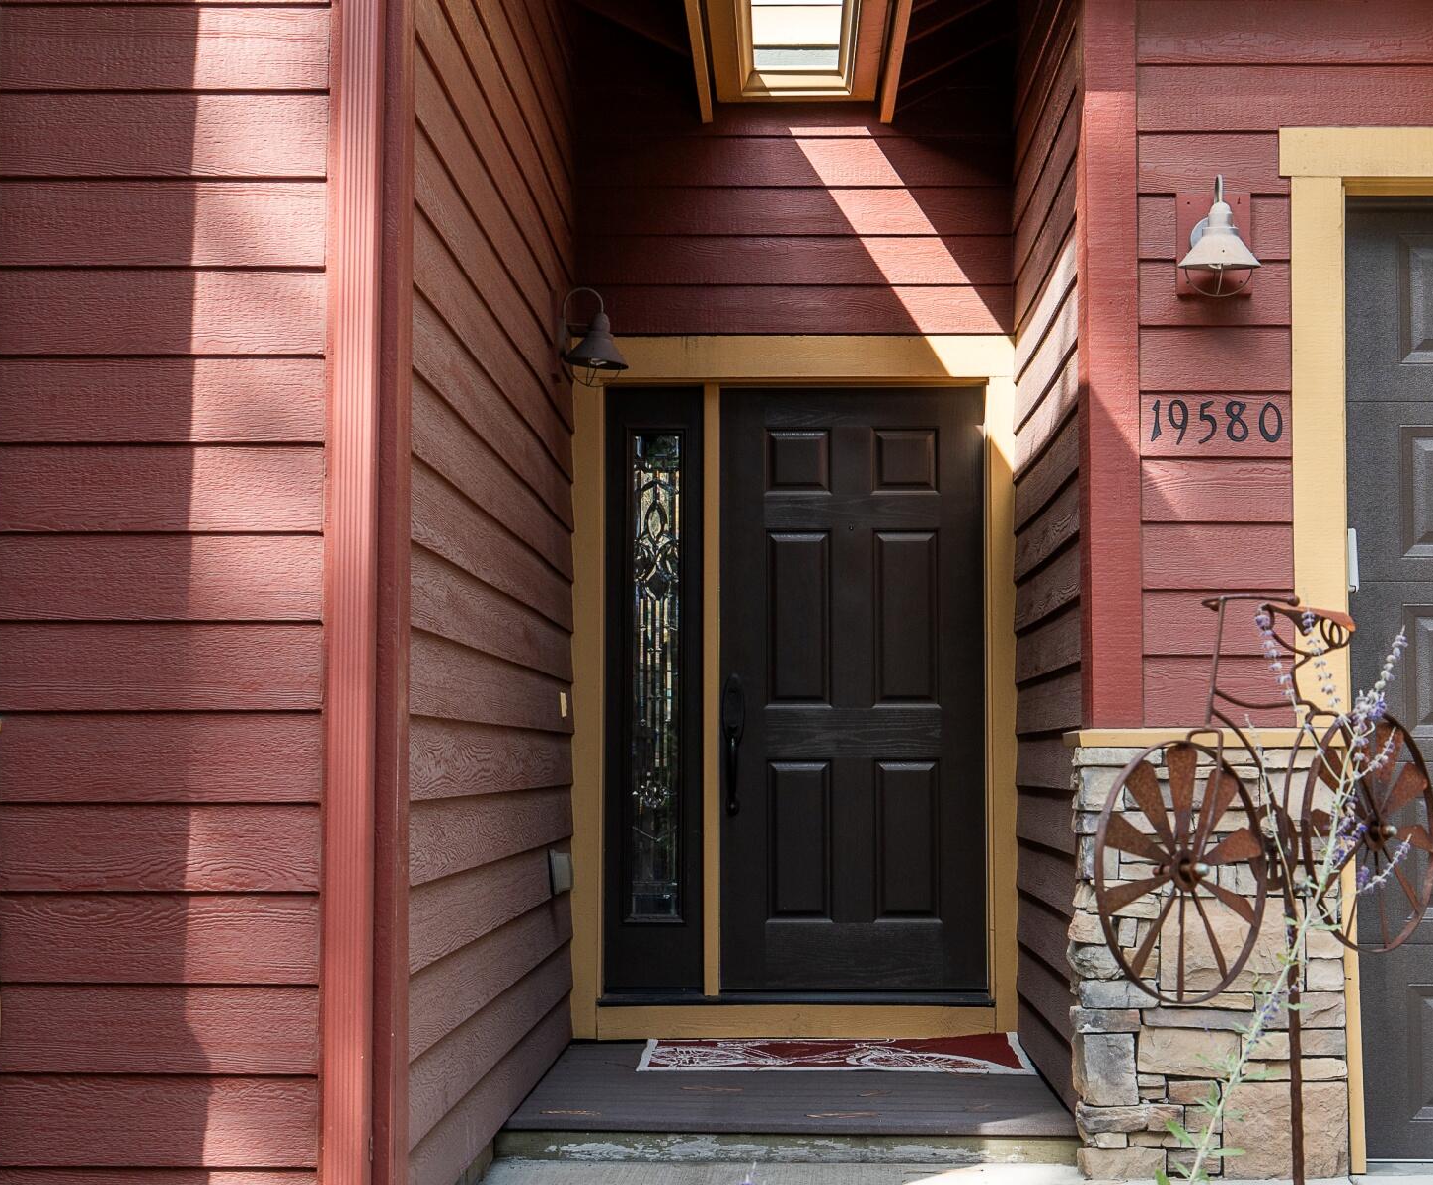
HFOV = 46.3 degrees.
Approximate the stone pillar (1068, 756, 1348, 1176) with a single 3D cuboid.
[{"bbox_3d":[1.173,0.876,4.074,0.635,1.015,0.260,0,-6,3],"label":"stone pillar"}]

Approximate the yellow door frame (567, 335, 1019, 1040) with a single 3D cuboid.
[{"bbox_3d":[0.249,0.288,5.543,1.445,2.298,0.150,0,-6,3],"label":"yellow door frame"}]

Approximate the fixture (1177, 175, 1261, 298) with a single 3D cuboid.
[{"bbox_3d":[1.224,-0.867,4.080,0.200,0.309,0.220,0,-6,3],"label":"fixture"}]

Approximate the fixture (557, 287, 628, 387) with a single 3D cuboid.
[{"bbox_3d":[-0.378,-0.774,5.140,0.223,0.312,0.200,0,-6,3],"label":"fixture"}]

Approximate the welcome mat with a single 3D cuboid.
[{"bbox_3d":[0.348,1.385,5.064,1.130,0.020,0.605,0,-6,3],"label":"welcome mat"}]

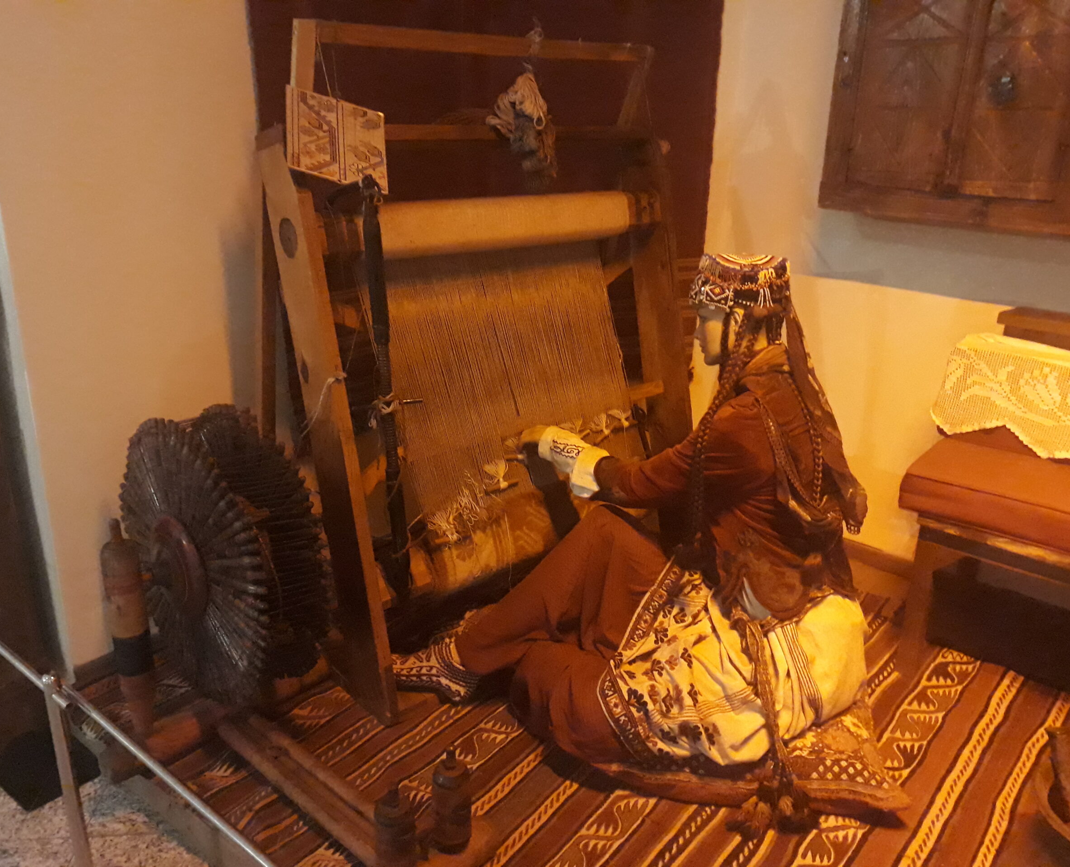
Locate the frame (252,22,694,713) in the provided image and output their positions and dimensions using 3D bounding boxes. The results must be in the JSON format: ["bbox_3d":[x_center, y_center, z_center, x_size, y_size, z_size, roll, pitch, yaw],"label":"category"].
[{"bbox_3d":[-0.105,-0.215,2.211,1.010,1.391,0.629,-14,24,-36],"label":"frame"}]

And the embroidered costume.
[{"bbox_3d":[0.200,0.118,1.866,1.004,0.992,0.520,9,20,22],"label":"embroidered costume"}]

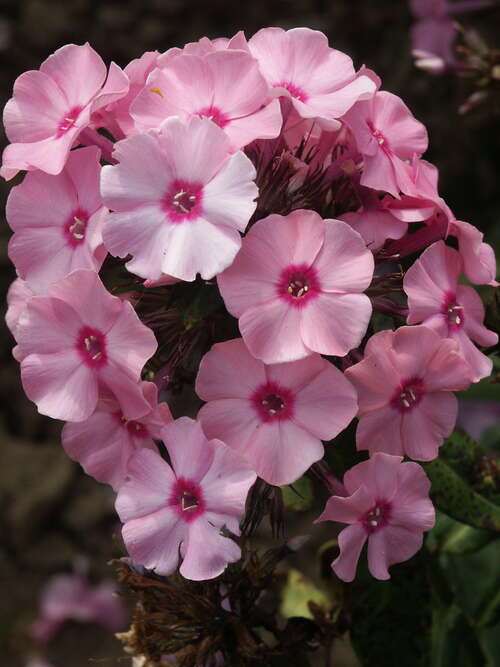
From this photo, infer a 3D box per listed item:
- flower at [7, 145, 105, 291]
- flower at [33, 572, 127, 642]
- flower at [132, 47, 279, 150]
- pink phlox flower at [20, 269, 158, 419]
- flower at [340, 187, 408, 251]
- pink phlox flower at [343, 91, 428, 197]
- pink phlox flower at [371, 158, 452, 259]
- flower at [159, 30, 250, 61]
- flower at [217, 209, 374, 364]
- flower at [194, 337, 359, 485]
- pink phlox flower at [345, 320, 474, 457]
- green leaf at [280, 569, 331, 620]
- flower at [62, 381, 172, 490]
[{"bbox_3d":[-0.039,-0.023,0.790,0.030,0.030,0.012,18,8,38],"label":"flower"},{"bbox_3d":[-0.052,0.084,1.180,0.029,0.014,0.026,2,53,5],"label":"flower"},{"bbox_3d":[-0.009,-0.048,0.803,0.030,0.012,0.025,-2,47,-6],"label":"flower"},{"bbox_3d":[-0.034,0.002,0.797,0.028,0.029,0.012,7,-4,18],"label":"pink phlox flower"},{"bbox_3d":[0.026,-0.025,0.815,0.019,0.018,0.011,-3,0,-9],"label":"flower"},{"bbox_3d":[0.028,-0.039,0.796,0.013,0.026,0.024,-34,-5,41],"label":"pink phlox flower"},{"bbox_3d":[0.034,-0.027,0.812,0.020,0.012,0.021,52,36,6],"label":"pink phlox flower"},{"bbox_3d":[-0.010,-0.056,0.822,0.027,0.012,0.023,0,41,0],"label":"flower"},{"bbox_3d":[0.009,-0.010,0.776,0.032,0.032,0.010,-1,-3,-3],"label":"flower"},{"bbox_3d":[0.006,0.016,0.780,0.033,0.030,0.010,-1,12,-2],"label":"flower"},{"bbox_3d":[0.033,0.012,0.788,0.029,0.029,0.011,-9,15,-22],"label":"pink phlox flower"},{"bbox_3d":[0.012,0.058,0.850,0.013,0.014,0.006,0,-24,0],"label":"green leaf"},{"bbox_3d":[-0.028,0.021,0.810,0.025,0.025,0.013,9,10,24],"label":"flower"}]

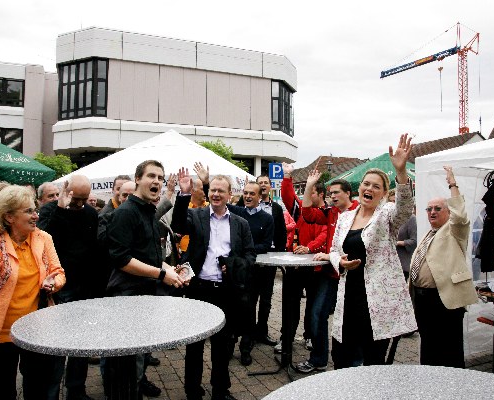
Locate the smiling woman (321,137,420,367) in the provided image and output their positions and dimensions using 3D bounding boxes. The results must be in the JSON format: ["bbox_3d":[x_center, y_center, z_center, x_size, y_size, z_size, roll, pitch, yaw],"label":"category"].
[{"bbox_3d":[0.814,0.577,2.658,0.620,2.000,0.460,-1,-3,36],"label":"smiling woman"}]

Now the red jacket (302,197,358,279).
[{"bbox_3d":[0.800,0.354,3.789,0.580,0.800,0.420,-2,-3,38],"label":"red jacket"}]

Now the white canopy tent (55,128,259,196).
[{"bbox_3d":[-1.371,0.208,7.548,3.000,3.120,3.000,0,-2,15],"label":"white canopy tent"}]

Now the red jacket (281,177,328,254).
[{"bbox_3d":[0.646,0.236,4.344,0.600,0.960,0.420,-1,-3,33],"label":"red jacket"}]

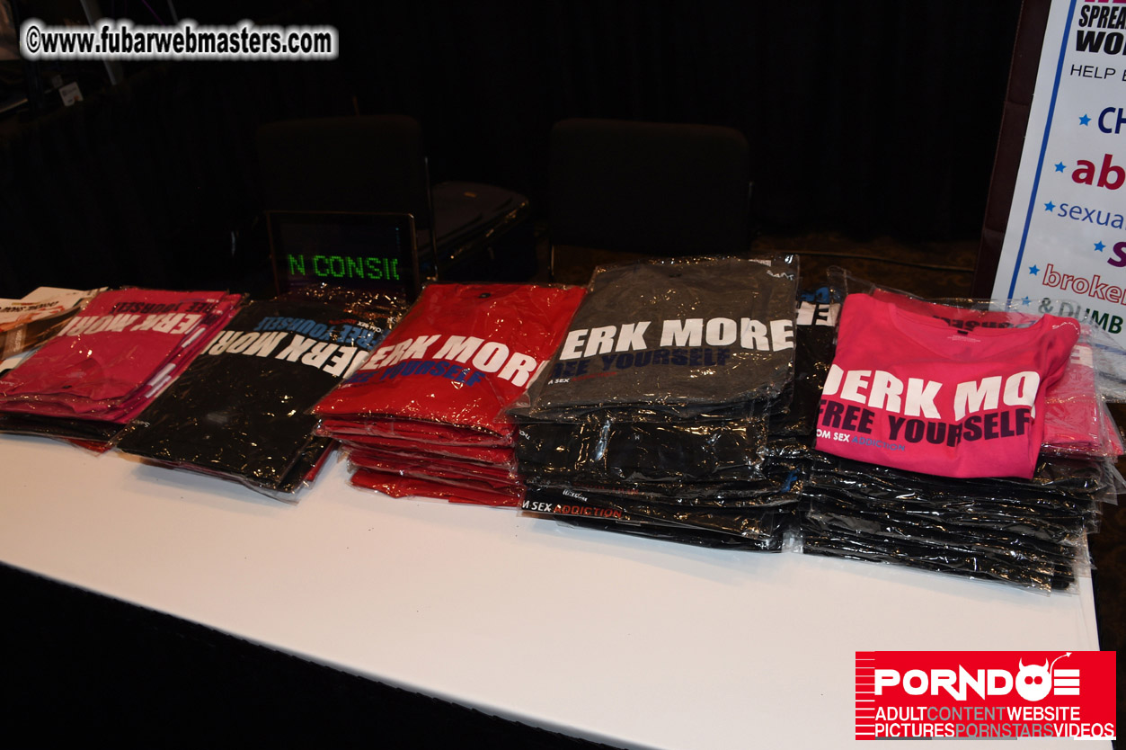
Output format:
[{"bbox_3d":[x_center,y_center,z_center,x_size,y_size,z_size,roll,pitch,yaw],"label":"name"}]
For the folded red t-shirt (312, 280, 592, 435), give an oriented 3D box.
[{"bbox_3d":[-0.170,-0.042,1.473,0.310,0.035,0.435,6,35,16],"label":"folded red t-shirt"}]

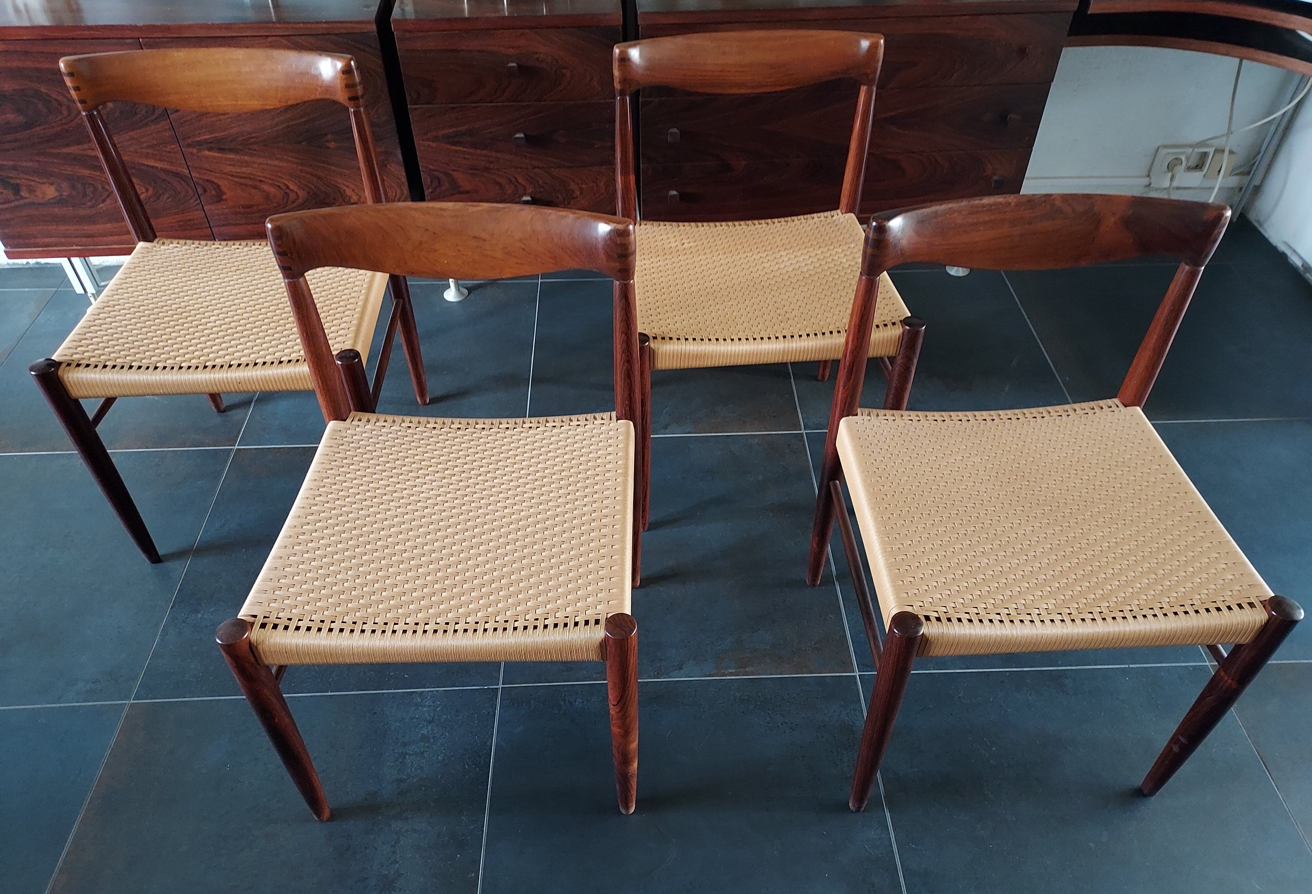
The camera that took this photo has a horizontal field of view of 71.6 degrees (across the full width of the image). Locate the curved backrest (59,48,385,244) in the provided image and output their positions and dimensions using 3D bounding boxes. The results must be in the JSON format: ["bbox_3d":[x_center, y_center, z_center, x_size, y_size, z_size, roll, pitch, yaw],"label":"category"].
[{"bbox_3d":[-0.745,-0.532,1.626,0.475,0.331,0.089,-2,45,-2],"label":"curved backrest"}]

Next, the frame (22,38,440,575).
[{"bbox_3d":[-0.733,-0.231,1.630,0.501,0.766,0.491,-2,45,-2],"label":"frame"}]

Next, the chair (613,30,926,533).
[{"bbox_3d":[0.181,-0.290,1.692,0.501,0.766,0.491,-4,45,-4],"label":"chair"}]

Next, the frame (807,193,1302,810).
[{"bbox_3d":[0.520,0.107,1.288,0.501,0.766,0.491,-2,45,-2],"label":"frame"}]

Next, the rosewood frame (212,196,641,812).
[{"bbox_3d":[-0.265,0.120,1.273,0.501,0.766,0.491,1,44,0],"label":"rosewood frame"}]

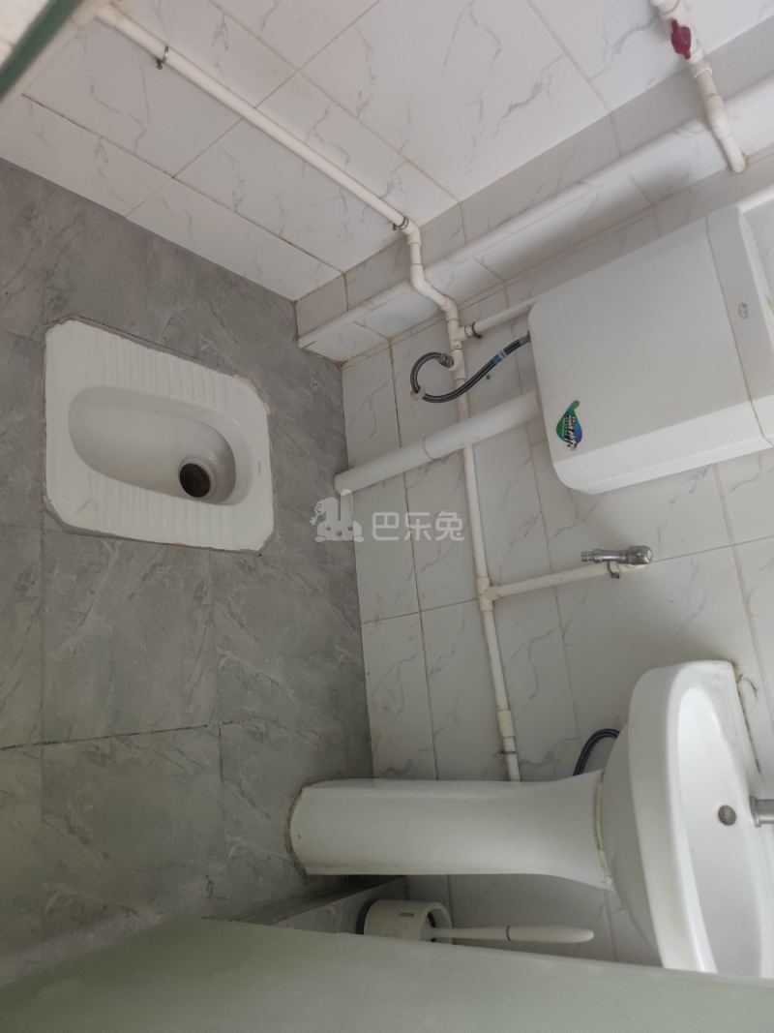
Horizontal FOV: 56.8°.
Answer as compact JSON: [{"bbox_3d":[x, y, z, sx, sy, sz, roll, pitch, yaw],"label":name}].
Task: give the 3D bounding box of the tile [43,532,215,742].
[{"bbox_3d":[-0.396,0.185,1.127,0.301,0.012,0.302,11,68,-50],"label":"tile"}]

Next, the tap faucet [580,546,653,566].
[{"bbox_3d":[0.366,0.061,1.104,0.112,0.074,0.029,11,68,-50],"label":"tap faucet"}]

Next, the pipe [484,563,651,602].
[{"bbox_3d":[0.298,0.109,1.244,0.023,0.309,0.023,11,68,-50],"label":"pipe"}]

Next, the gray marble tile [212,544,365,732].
[{"bbox_3d":[-0.177,0.226,1.389,0.388,0.012,0.302,11,68,-50],"label":"gray marble tile"}]

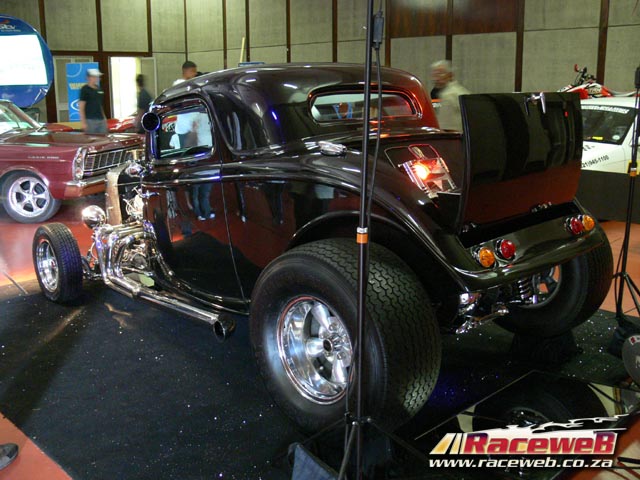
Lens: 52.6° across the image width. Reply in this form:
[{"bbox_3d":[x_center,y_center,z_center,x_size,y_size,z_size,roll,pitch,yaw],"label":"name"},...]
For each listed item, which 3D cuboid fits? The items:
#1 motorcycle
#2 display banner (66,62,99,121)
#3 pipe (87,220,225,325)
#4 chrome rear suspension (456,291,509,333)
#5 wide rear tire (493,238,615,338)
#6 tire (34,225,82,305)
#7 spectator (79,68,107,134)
[{"bbox_3d":[3.517,-1.514,8.000,2.100,1.220,0.800,4,13,20],"label":"motorcycle"},{"bbox_3d":[-4.246,-2.203,11.804,0.600,2.000,0.080,-1,12,-3],"label":"display banner"},{"bbox_3d":[-0.971,0.151,4.165,0.460,0.500,1.500,-12,16,-44],"label":"pipe"},{"bbox_3d":[0.680,0.307,2.710,0.290,0.180,0.200,-12,18,-42],"label":"chrome rear suspension"},{"bbox_3d":[1.262,0.151,3.774,0.347,0.825,0.825,-12,16,-44],"label":"wide rear tire"},{"bbox_3d":[-1.859,0.159,4.593,0.177,0.556,0.556,-11,16,-42],"label":"tire"},{"bbox_3d":[-3.224,-1.553,9.381,0.320,1.780,0.480,4,13,22],"label":"spectator"}]

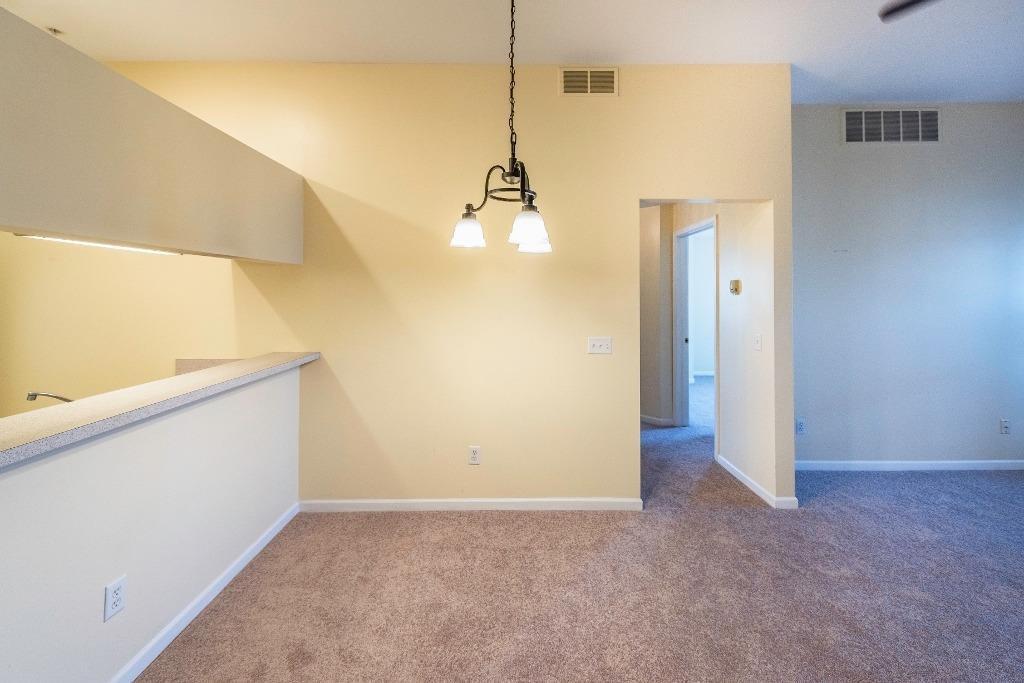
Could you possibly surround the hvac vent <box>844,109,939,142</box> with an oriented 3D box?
[{"bbox_3d":[3.137,-1.772,3.280,0.800,0.290,0.030,0,4,0],"label":"hvac vent"}]

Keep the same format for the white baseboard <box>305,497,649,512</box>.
[{"bbox_3d":[-0.271,1.097,2.670,2.300,0.090,0.020,0,4,0],"label":"white baseboard"}]

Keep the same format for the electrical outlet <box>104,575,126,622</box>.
[{"bbox_3d":[-1.418,0.919,1.430,0.012,0.121,0.077,0,4,0],"label":"electrical outlet"}]

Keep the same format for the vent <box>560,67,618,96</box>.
[{"bbox_3d":[0.521,-1.745,2.670,0.393,0.195,0.025,0,4,0],"label":"vent"}]

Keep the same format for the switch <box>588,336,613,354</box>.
[{"bbox_3d":[0.592,0.026,2.675,0.162,0.119,0.014,0,4,0],"label":"switch"}]

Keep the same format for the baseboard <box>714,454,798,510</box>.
[{"bbox_3d":[1.843,1.035,3.040,0.150,0.090,0.760,0,6,0],"label":"baseboard"}]

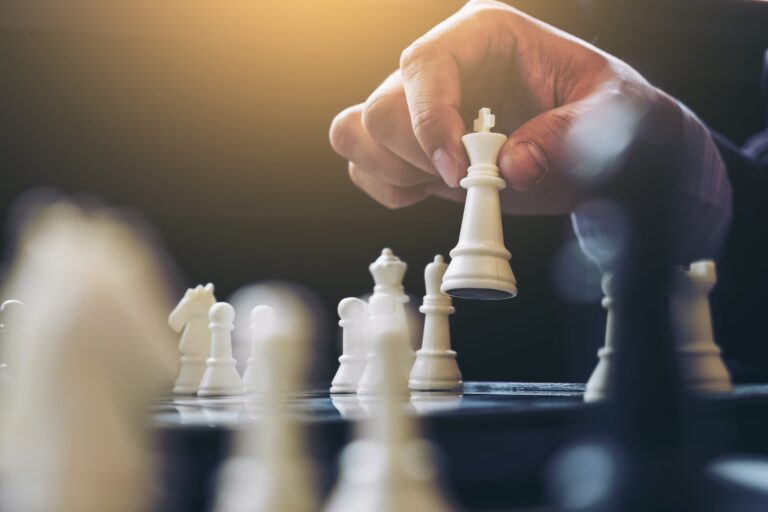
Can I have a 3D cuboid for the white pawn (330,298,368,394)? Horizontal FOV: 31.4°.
[{"bbox_3d":[-0.013,0.037,0.571,0.021,0.040,0.021,-1,-4,0],"label":"white pawn"}]

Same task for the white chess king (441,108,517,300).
[{"bbox_3d":[0.042,-0.024,0.580,0.032,0.080,0.032,2,-12,0],"label":"white chess king"}]

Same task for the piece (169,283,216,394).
[{"bbox_3d":[-0.073,0.032,0.530,0.022,0.043,0.021,0,-4,0],"label":"piece"}]

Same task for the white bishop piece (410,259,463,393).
[{"bbox_3d":[0.023,0.028,0.583,0.024,0.058,0.024,-1,-4,0],"label":"white bishop piece"}]

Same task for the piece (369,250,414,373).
[{"bbox_3d":[0.002,0.030,0.675,0.028,0.068,0.028,-1,-4,0],"label":"piece"}]

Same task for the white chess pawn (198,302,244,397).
[{"bbox_3d":[-0.069,0.040,0.585,0.021,0.040,0.021,-1,-4,0],"label":"white chess pawn"}]

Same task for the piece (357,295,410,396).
[{"bbox_3d":[0.000,0.035,0.541,0.021,0.040,0.021,-1,-4,0],"label":"piece"}]

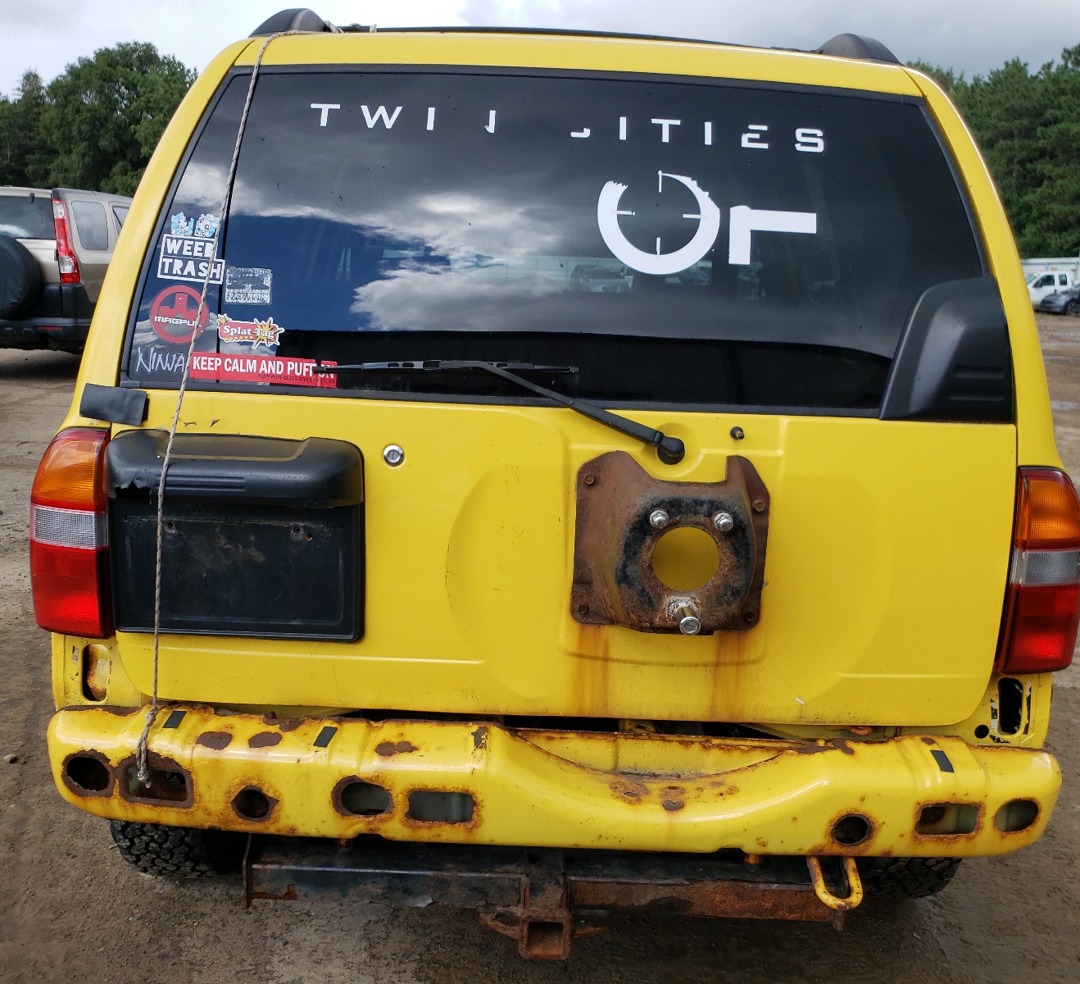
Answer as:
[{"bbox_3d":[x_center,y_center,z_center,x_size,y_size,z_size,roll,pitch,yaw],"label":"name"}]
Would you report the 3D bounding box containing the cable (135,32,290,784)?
[{"bbox_3d":[-0.461,-0.137,1.397,0.135,1.055,0.400,2,13,0],"label":"cable"}]

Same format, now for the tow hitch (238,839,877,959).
[{"bbox_3d":[0.013,0.592,1.530,0.935,0.133,0.235,2,13,0],"label":"tow hitch"}]

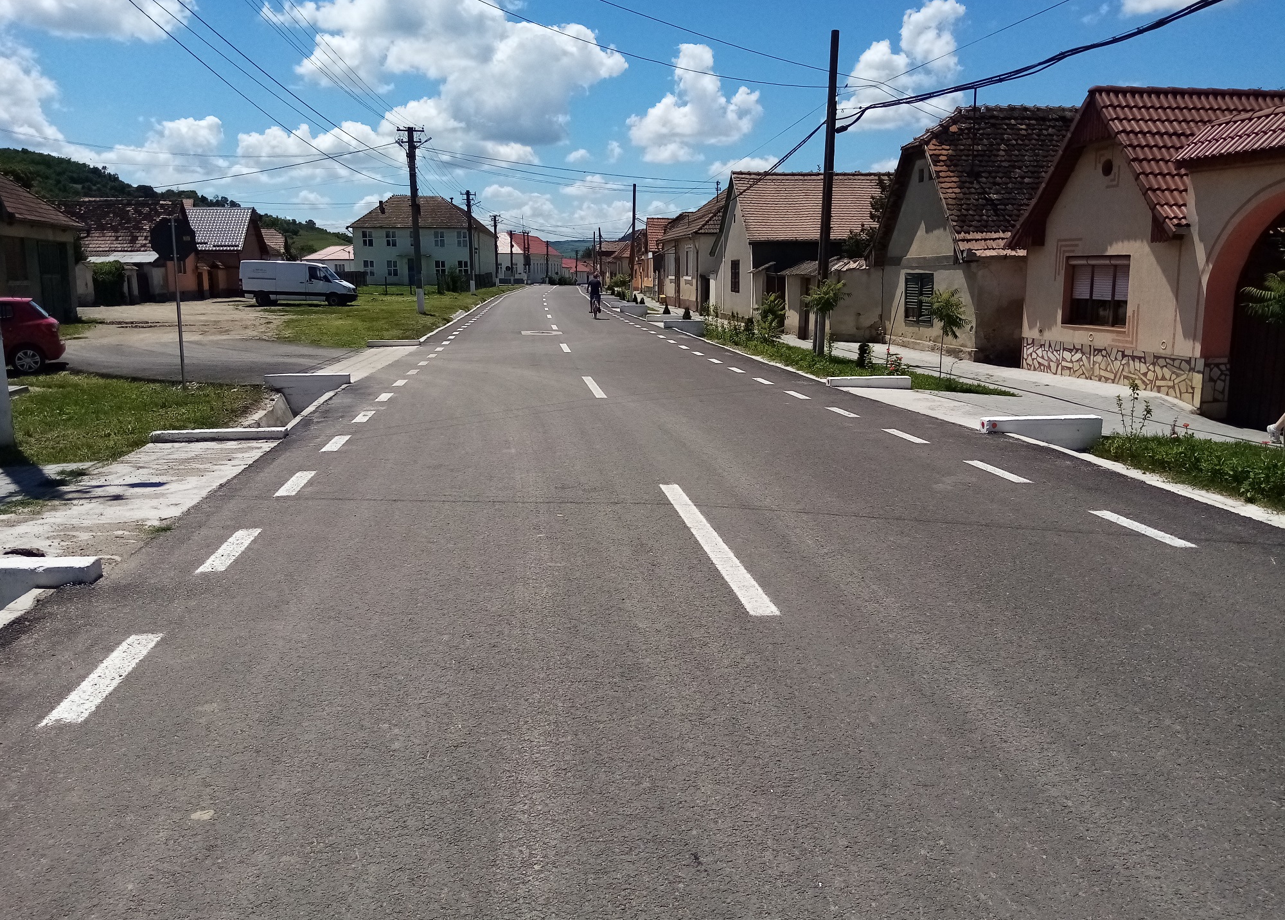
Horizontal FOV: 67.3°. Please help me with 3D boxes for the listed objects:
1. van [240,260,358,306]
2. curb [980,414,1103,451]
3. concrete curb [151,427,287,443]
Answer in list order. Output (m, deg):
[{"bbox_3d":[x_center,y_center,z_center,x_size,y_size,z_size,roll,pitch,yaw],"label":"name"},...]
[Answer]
[{"bbox_3d":[-18.613,-9.565,52.400,5.910,2.430,2.000,0,10,-7],"label":"van"},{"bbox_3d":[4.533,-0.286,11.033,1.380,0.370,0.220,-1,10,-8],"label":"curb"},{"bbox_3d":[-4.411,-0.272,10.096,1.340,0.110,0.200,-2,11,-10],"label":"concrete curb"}]

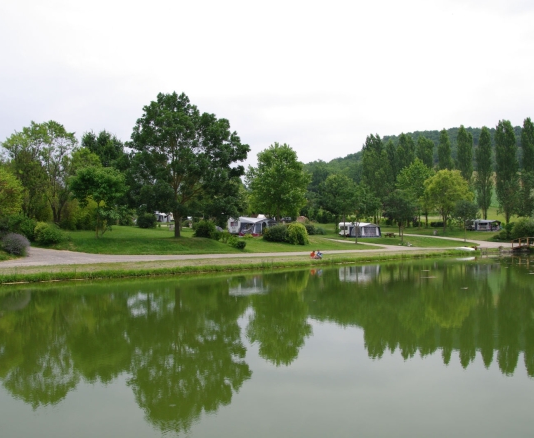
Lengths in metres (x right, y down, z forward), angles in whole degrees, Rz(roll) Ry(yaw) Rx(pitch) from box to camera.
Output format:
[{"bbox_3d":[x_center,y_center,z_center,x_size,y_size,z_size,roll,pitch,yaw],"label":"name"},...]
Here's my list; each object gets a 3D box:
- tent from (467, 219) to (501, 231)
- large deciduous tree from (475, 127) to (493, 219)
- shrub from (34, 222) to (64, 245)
[{"bbox_3d":[46.640,1.370,106.000,4.600,2.400,5.000,1,-2,-30],"label":"tent"},{"bbox_3d":[55.002,-11.506,125.000,4.550,23.770,4.420,0,-2,0],"label":"large deciduous tree"},{"bbox_3d":[-21.457,1.470,48.431,2.600,2.250,2.470,1,-2,-24],"label":"shrub"}]

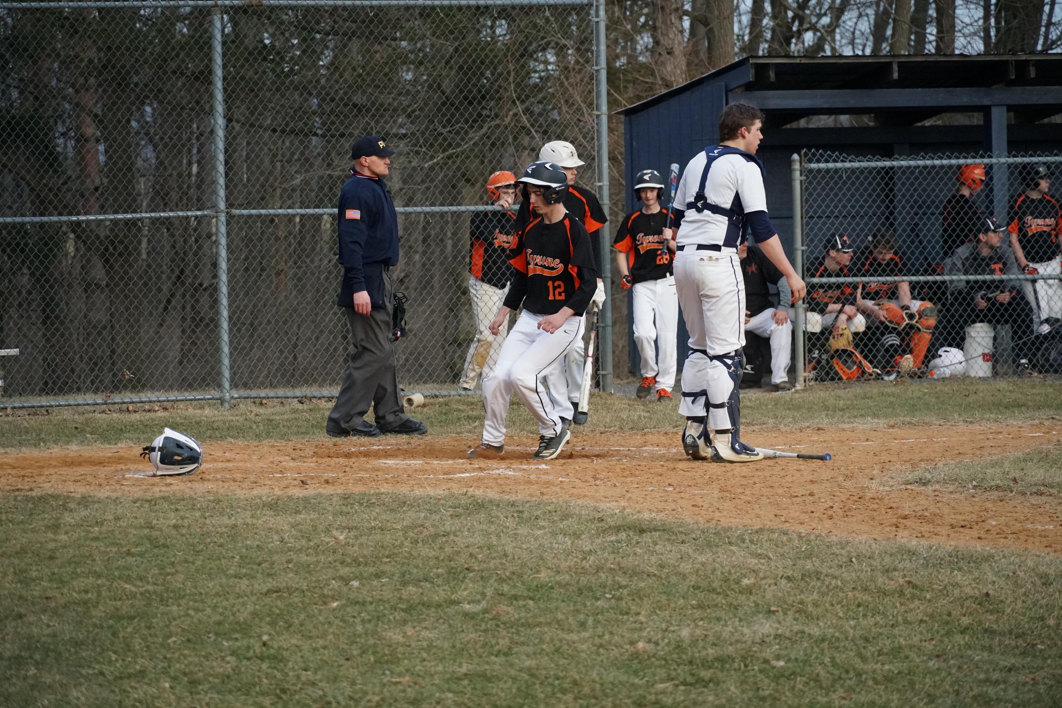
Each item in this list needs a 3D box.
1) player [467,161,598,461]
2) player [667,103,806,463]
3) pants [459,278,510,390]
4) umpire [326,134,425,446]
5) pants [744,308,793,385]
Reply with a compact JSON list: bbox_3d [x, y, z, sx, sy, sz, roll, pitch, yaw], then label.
[{"bbox_3d":[0.011,-0.234,31.700,0.700,1.560,0.600,-1,1,37],"label":"player"},{"bbox_3d":[1.036,-0.373,30.800,0.650,1.840,0.520,0,1,42],"label":"player"},{"bbox_3d":[-0.348,-0.182,46.700,0.420,0.920,0.420,-2,1,-30],"label":"pants"},{"bbox_3d":[-0.938,-0.407,36.100,0.580,1.820,0.560,-1,1,8],"label":"umpire"},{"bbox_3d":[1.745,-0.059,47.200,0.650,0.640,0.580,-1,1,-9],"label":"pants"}]

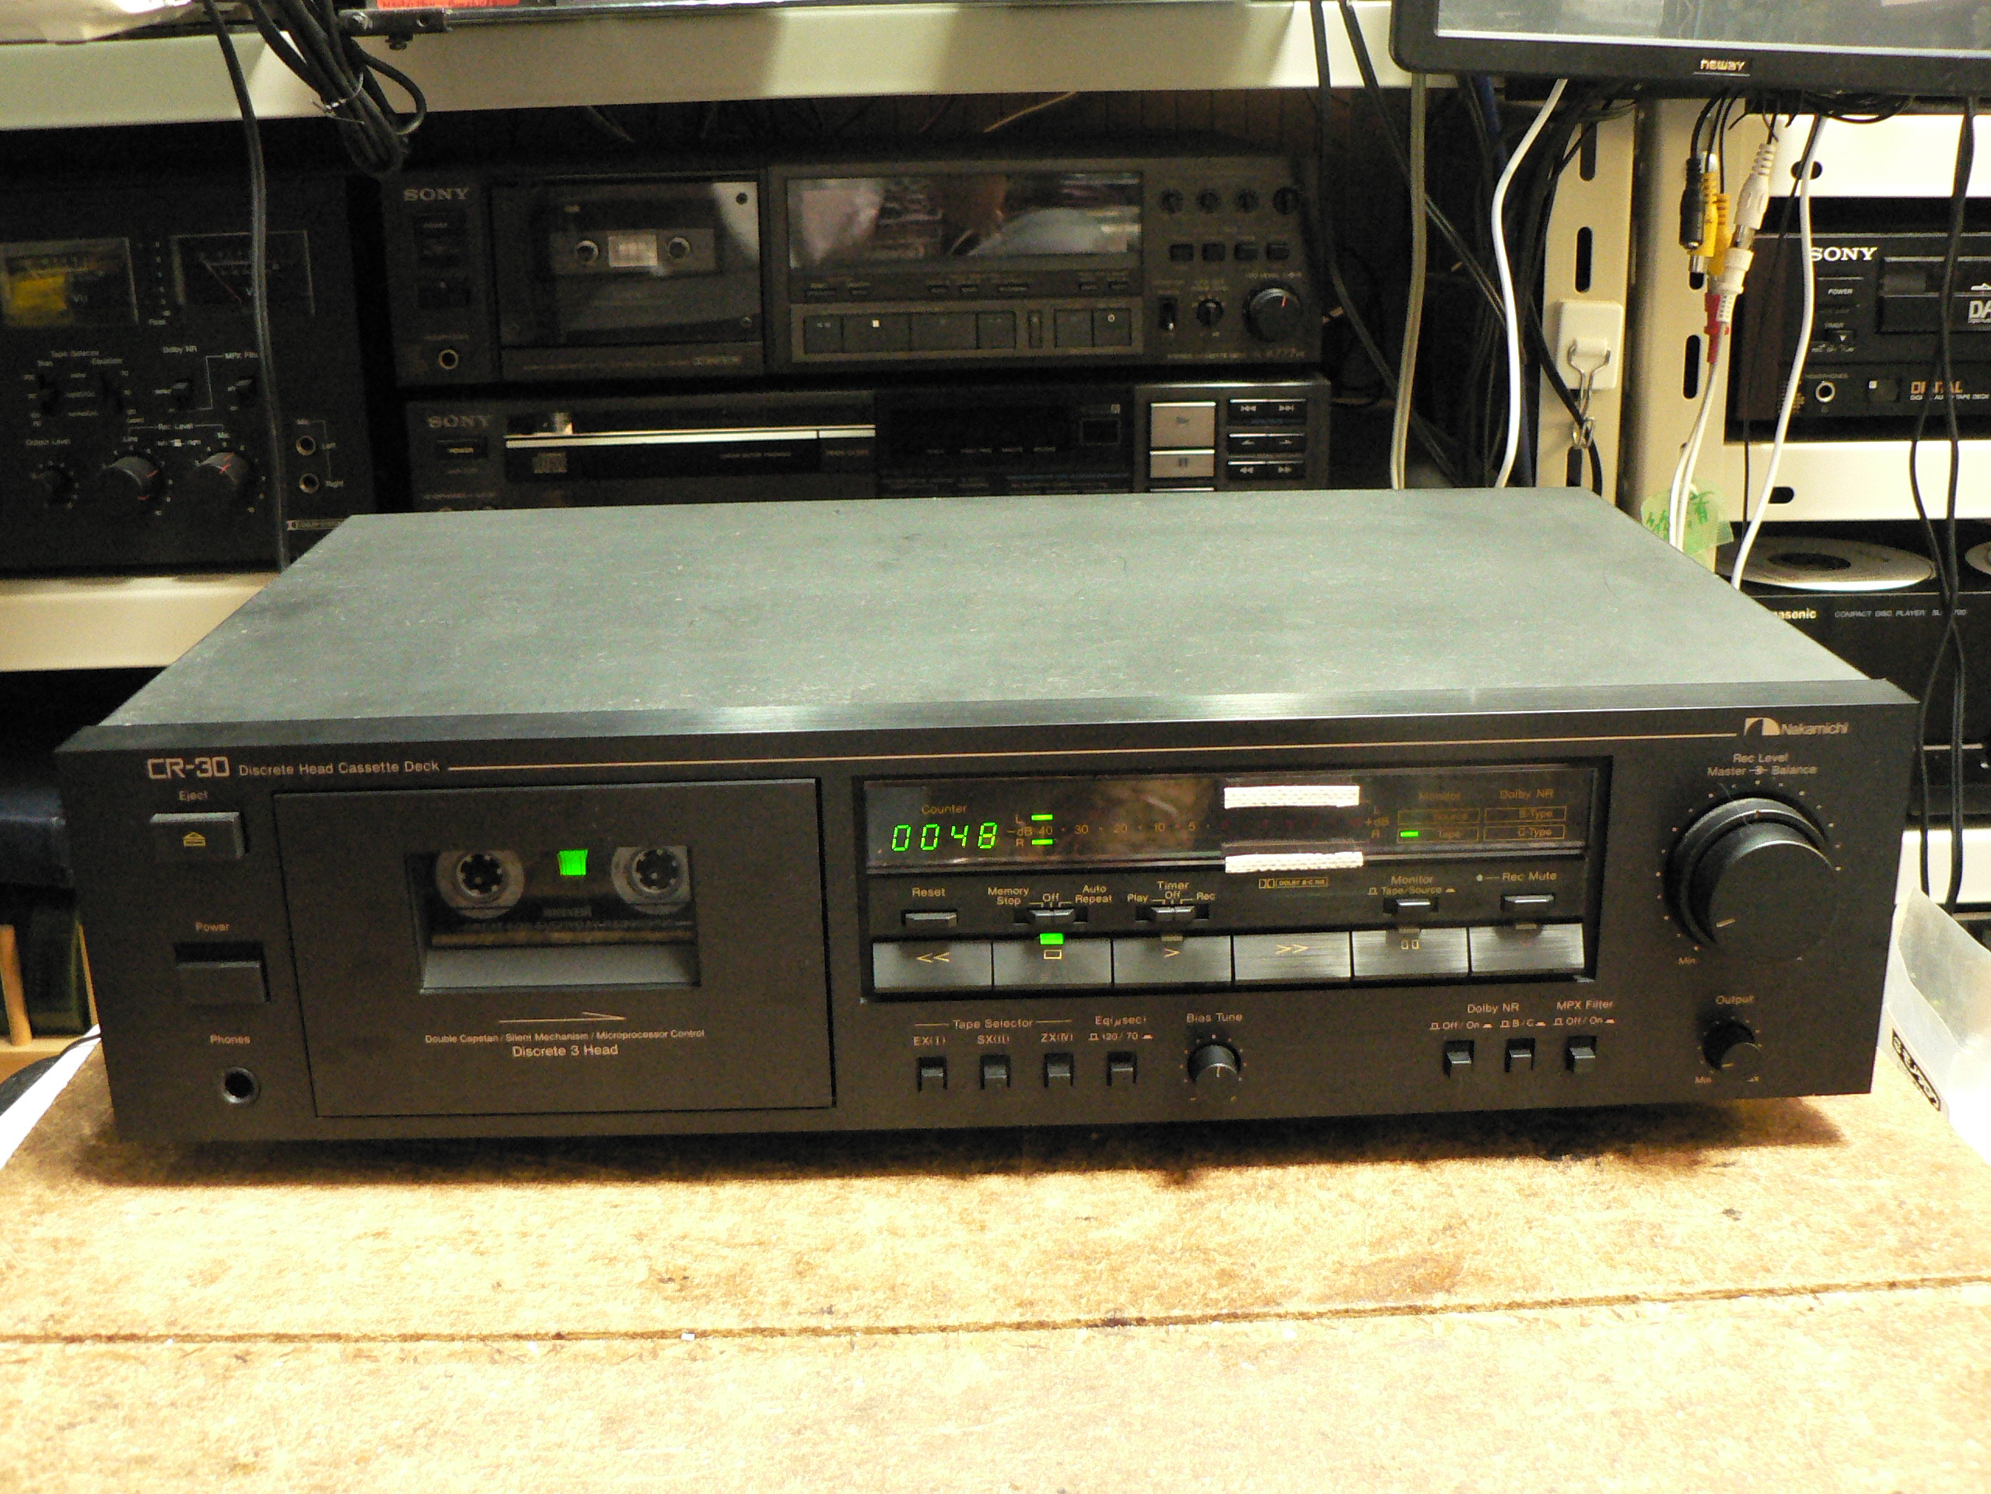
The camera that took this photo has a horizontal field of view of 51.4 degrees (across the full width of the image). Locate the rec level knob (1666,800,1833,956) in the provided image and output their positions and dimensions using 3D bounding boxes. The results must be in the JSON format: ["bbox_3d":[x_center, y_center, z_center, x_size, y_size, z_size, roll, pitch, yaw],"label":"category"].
[{"bbox_3d":[0.180,0.033,0.486,0.037,0.037,0.018,-1,19,-2],"label":"rec level knob"}]

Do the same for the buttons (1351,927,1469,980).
[{"bbox_3d":[0.100,0.049,0.502,0.029,0.012,0.007,-1,19,-2],"label":"buttons"}]

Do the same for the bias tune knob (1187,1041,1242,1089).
[{"bbox_3d":[0.054,0.080,0.502,0.012,0.012,0.010,-1,19,-1],"label":"bias tune knob"}]

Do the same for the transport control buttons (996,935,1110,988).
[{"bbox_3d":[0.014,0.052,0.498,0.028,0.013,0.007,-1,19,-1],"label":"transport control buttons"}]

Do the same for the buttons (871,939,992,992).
[{"bbox_3d":[-0.015,0.052,0.498,0.028,0.012,0.007,-1,19,-2],"label":"buttons"}]

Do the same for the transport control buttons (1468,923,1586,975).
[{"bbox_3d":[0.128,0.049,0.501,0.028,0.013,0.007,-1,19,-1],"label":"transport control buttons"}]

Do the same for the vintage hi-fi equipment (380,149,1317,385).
[{"bbox_3d":[-0.072,-0.271,1.122,0.430,0.104,0.350,-2,19,-3],"label":"vintage hi-fi equipment"}]

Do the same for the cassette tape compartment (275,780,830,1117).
[{"bbox_3d":[-0.103,0.046,0.500,0.125,0.084,0.022,-1,19,-2],"label":"cassette tape compartment"}]

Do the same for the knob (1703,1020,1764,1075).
[{"bbox_3d":[0.181,0.076,0.504,0.012,0.012,0.010,-1,19,-1],"label":"knob"}]

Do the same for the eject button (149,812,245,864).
[{"bbox_3d":[-0.184,0.021,0.478,0.020,0.011,0.005,-1,19,-1],"label":"eject button"}]

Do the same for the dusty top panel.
[{"bbox_3d":[-0.004,-0.044,0.603,0.424,0.006,0.227,-1,19,-1],"label":"dusty top panel"}]

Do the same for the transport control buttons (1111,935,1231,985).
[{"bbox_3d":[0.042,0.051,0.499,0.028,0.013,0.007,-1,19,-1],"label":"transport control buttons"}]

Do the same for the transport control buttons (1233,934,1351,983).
[{"bbox_3d":[0.071,0.050,0.501,0.029,0.012,0.007,-1,19,-2],"label":"transport control buttons"}]

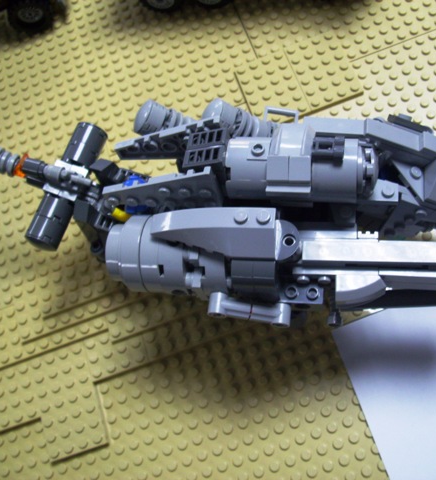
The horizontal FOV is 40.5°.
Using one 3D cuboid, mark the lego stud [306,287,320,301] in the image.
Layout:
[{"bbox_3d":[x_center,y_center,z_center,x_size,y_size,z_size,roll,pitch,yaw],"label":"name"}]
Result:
[{"bbox_3d":[0.035,0.020,0.221,0.005,0.002,0.005,1,71,13],"label":"lego stud"}]

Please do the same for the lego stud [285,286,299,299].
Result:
[{"bbox_3d":[0.028,0.020,0.223,0.005,0.002,0.005,1,71,13],"label":"lego stud"}]

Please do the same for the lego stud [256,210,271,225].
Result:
[{"bbox_3d":[0.016,-0.008,0.207,0.005,0.002,0.005,1,71,13],"label":"lego stud"}]

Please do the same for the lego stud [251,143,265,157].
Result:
[{"bbox_3d":[0.015,-0.033,0.218,0.005,0.002,0.005,1,66,13],"label":"lego stud"}]

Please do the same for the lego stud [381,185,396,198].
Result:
[{"bbox_3d":[0.066,-0.019,0.231,0.005,0.002,0.005,1,71,13],"label":"lego stud"}]

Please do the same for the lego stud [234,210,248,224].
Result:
[{"bbox_3d":[0.008,-0.008,0.209,0.005,0.002,0.005,1,71,13],"label":"lego stud"}]

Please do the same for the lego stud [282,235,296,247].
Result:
[{"bbox_3d":[0.026,0.000,0.215,0.005,0.002,0.005,1,71,13],"label":"lego stud"}]

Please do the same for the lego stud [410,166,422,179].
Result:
[{"bbox_3d":[0.079,-0.027,0.234,0.005,0.002,0.005,15,65,-14],"label":"lego stud"}]

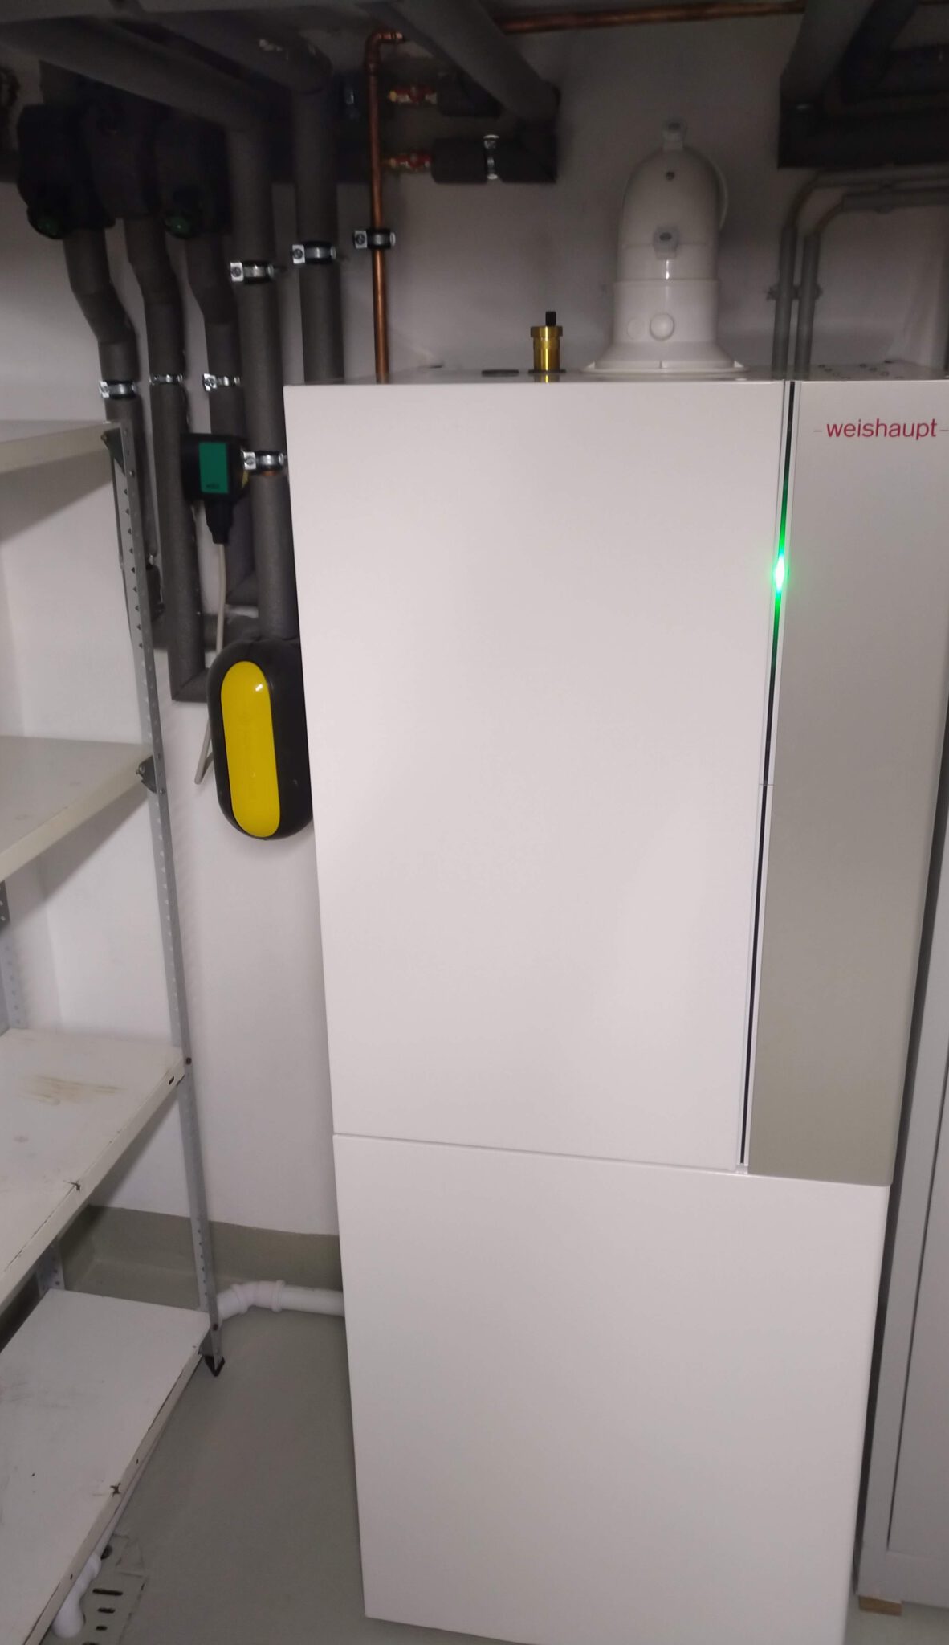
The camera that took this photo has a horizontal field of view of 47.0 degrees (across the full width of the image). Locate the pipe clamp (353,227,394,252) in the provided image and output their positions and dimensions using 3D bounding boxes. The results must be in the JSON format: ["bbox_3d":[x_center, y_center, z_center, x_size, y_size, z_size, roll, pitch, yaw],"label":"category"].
[{"bbox_3d":[-0.130,-0.755,1.416,0.050,0.024,0.035,2,20,9],"label":"pipe clamp"}]

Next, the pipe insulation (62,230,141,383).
[{"bbox_3d":[-0.503,-0.690,1.473,0.068,0.190,0.066,2,20,9],"label":"pipe insulation"}]

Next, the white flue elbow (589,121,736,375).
[{"bbox_3d":[0.199,-0.597,1.166,0.145,0.215,0.190,2,20,9],"label":"white flue elbow"}]

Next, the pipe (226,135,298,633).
[{"bbox_3d":[-0.281,-0.572,1.484,0.055,0.640,0.055,2,20,9],"label":"pipe"}]

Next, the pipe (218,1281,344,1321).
[{"bbox_3d":[-0.338,0.838,1.915,0.215,0.050,0.060,2,20,9],"label":"pipe"}]

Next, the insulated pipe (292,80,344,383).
[{"bbox_3d":[-0.200,-0.755,1.419,0.055,0.340,0.055,2,20,9],"label":"insulated pipe"}]

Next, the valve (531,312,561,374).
[{"bbox_3d":[0.079,-0.522,1.191,0.035,0.063,0.035,2,20,9],"label":"valve"}]

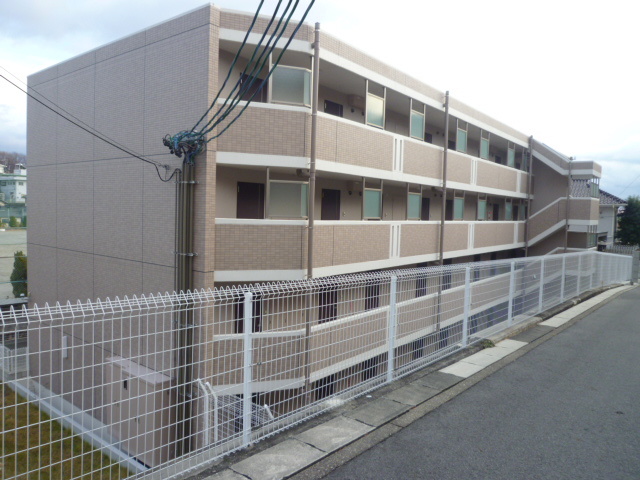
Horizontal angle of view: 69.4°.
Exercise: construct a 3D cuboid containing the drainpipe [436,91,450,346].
[{"bbox_3d":[4.213,0.047,16.065,0.120,10.231,0.120,5,5,39],"label":"drainpipe"}]

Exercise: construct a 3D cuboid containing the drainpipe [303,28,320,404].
[{"bbox_3d":[-0.224,0.266,10.608,0.120,10.231,0.120,5,5,39],"label":"drainpipe"}]

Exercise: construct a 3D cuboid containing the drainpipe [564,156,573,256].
[{"bbox_3d":[12.251,-0.264,22.981,0.120,7.610,0.120,5,5,39],"label":"drainpipe"}]

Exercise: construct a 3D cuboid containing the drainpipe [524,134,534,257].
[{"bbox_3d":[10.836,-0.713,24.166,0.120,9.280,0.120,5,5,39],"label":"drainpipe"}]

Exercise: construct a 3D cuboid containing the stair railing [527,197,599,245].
[{"bbox_3d":[12.661,-0.889,24.216,3.087,2.591,2.227,5,5,39],"label":"stair railing"}]

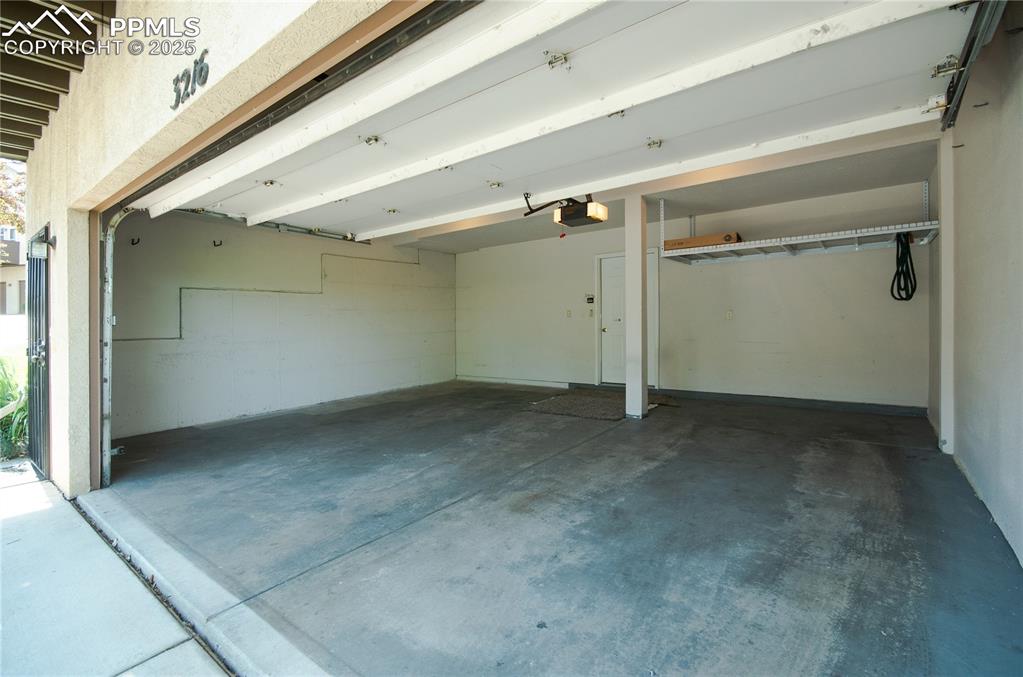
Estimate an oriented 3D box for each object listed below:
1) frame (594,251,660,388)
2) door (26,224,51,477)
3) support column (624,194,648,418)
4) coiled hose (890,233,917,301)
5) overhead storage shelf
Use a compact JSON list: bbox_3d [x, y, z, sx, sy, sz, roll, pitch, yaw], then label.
[{"bbox_3d":[1.796,-0.293,6.697,1.050,2.120,0.130,0,1,36],"label":"frame"},{"bbox_3d":[-4.167,0.117,3.752,0.960,2.080,0.055,0,1,36],"label":"door"},{"bbox_3d":[1.500,-0.367,5.100,0.190,2.580,0.200,0,1,36],"label":"support column"},{"bbox_3d":[3.948,-0.730,4.282,0.190,0.694,0.140,0,1,36],"label":"coiled hose"},{"bbox_3d":[3.147,-1.046,4.929,2.450,0.090,1.000,0,1,36],"label":"overhead storage shelf"}]

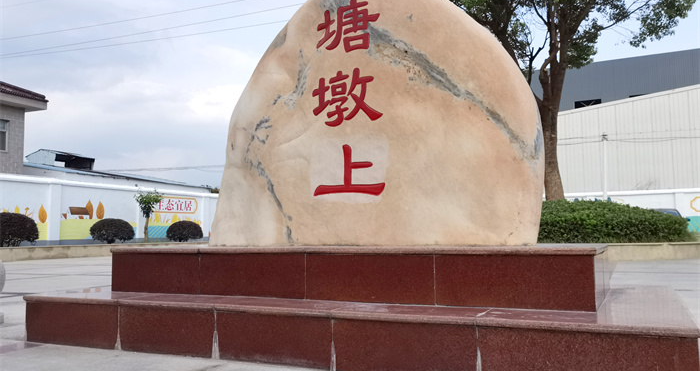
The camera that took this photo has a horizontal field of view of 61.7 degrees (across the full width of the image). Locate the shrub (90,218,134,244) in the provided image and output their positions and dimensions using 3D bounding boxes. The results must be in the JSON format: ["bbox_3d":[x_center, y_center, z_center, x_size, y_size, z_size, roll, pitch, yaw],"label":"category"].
[{"bbox_3d":[-8.215,1.565,20.300,1.460,0.920,1.460,-3,-5,24],"label":"shrub"}]

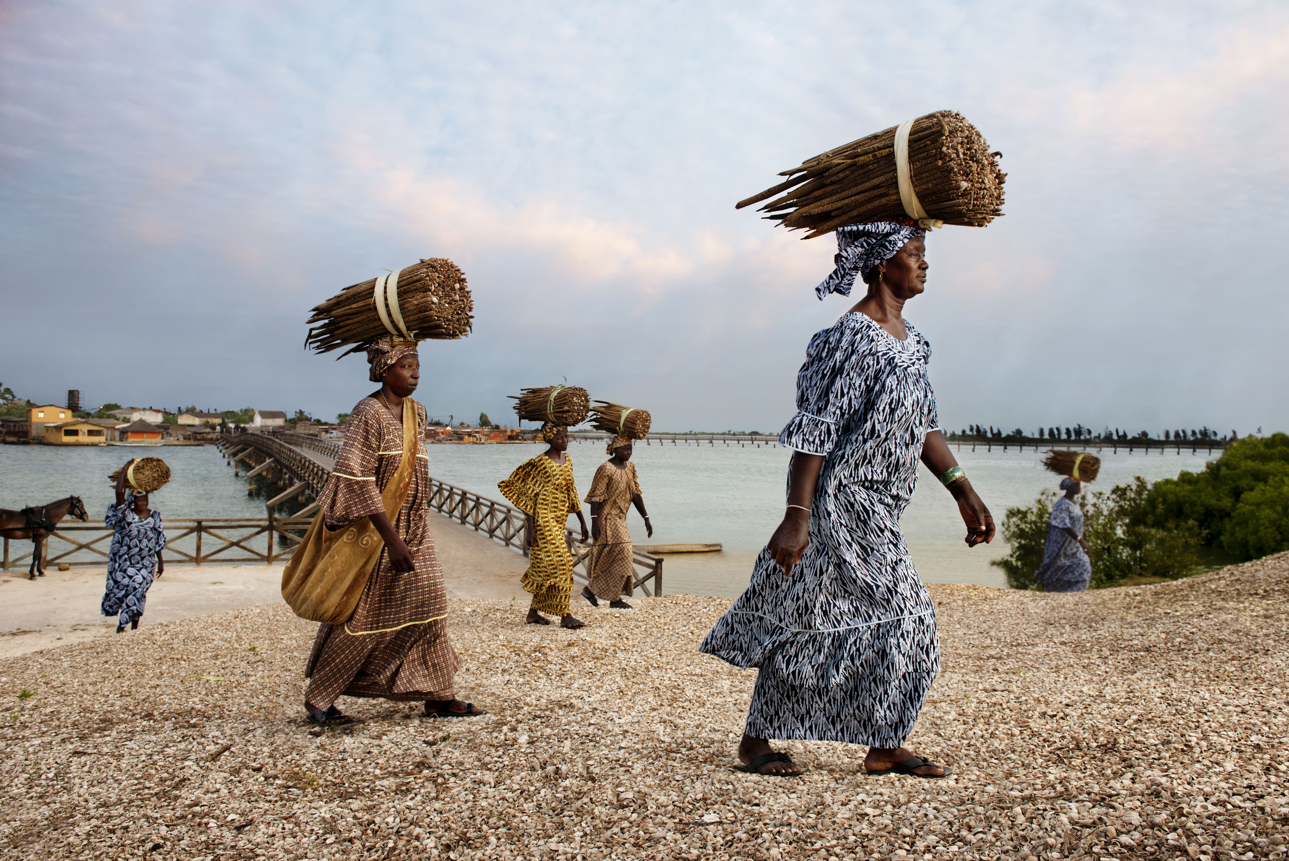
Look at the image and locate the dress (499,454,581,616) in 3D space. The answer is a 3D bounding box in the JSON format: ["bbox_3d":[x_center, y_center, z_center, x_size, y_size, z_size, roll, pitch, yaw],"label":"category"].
[{"bbox_3d":[-0.867,0.859,7.150,0.500,1.330,0.580,0,0,33],"label":"dress"}]

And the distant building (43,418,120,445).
[{"bbox_3d":[-116.104,0.158,177.000,9.000,4.700,9.500,1,0,40],"label":"distant building"}]

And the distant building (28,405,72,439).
[{"bbox_3d":[-131.587,-1.780,190.000,7.800,7.600,8.500,1,0,-39],"label":"distant building"}]

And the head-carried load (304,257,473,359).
[{"bbox_3d":[-1.144,-0.539,3.850,0.680,0.370,0.360,-4,-2,22],"label":"head-carried load"}]

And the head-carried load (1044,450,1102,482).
[{"bbox_3d":[5.569,0.453,11.200,0.640,0.340,0.360,8,4,34],"label":"head-carried load"}]

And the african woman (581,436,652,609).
[{"bbox_3d":[-0.264,0.870,8.200,0.520,1.660,0.550,0,0,33],"label":"african woman"}]

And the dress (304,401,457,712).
[{"bbox_3d":[-1.161,0.540,3.870,0.580,1.370,0.550,1,0,20],"label":"dress"}]

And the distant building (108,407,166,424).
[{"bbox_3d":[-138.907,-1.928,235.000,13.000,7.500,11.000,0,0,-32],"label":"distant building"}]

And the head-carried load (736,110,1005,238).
[{"bbox_3d":[0.691,-0.766,2.580,0.700,0.330,0.330,0,0,33],"label":"head-carried load"}]

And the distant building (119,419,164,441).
[{"bbox_3d":[-112.591,0.000,192.000,8.800,4.900,8.000,0,0,-28],"label":"distant building"}]

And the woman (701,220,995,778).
[{"bbox_3d":[0.626,0.196,2.640,0.800,1.680,0.600,0,0,27],"label":"woman"}]

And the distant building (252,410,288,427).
[{"bbox_3d":[-111.259,-3.247,255.000,6.000,5.600,8.800,1,0,40],"label":"distant building"}]

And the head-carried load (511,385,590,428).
[{"bbox_3d":[-0.776,-0.200,7.120,0.620,0.330,0.330,0,0,33],"label":"head-carried load"}]

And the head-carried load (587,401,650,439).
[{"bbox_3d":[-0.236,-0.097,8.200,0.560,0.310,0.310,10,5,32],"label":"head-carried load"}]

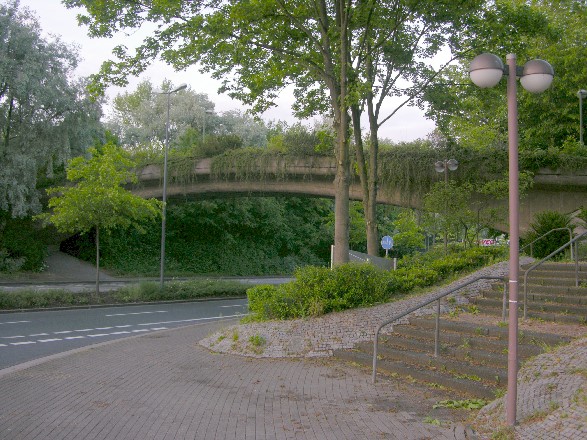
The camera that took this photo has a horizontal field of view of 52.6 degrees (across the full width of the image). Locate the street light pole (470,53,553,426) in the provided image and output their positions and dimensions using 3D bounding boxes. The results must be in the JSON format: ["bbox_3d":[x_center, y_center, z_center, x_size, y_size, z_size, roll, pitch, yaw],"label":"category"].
[{"bbox_3d":[2.400,0.180,6.528,0.920,4.060,0.370,2,-4,-14],"label":"street light pole"}]

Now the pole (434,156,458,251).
[{"bbox_3d":[5.515,-0.183,21.426,0.920,4.001,0.370,-1,-5,38],"label":"pole"}]

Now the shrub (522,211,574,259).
[{"bbox_3d":[7.637,0.449,17.846,1.500,1.475,1.450,0,-4,17],"label":"shrub"}]

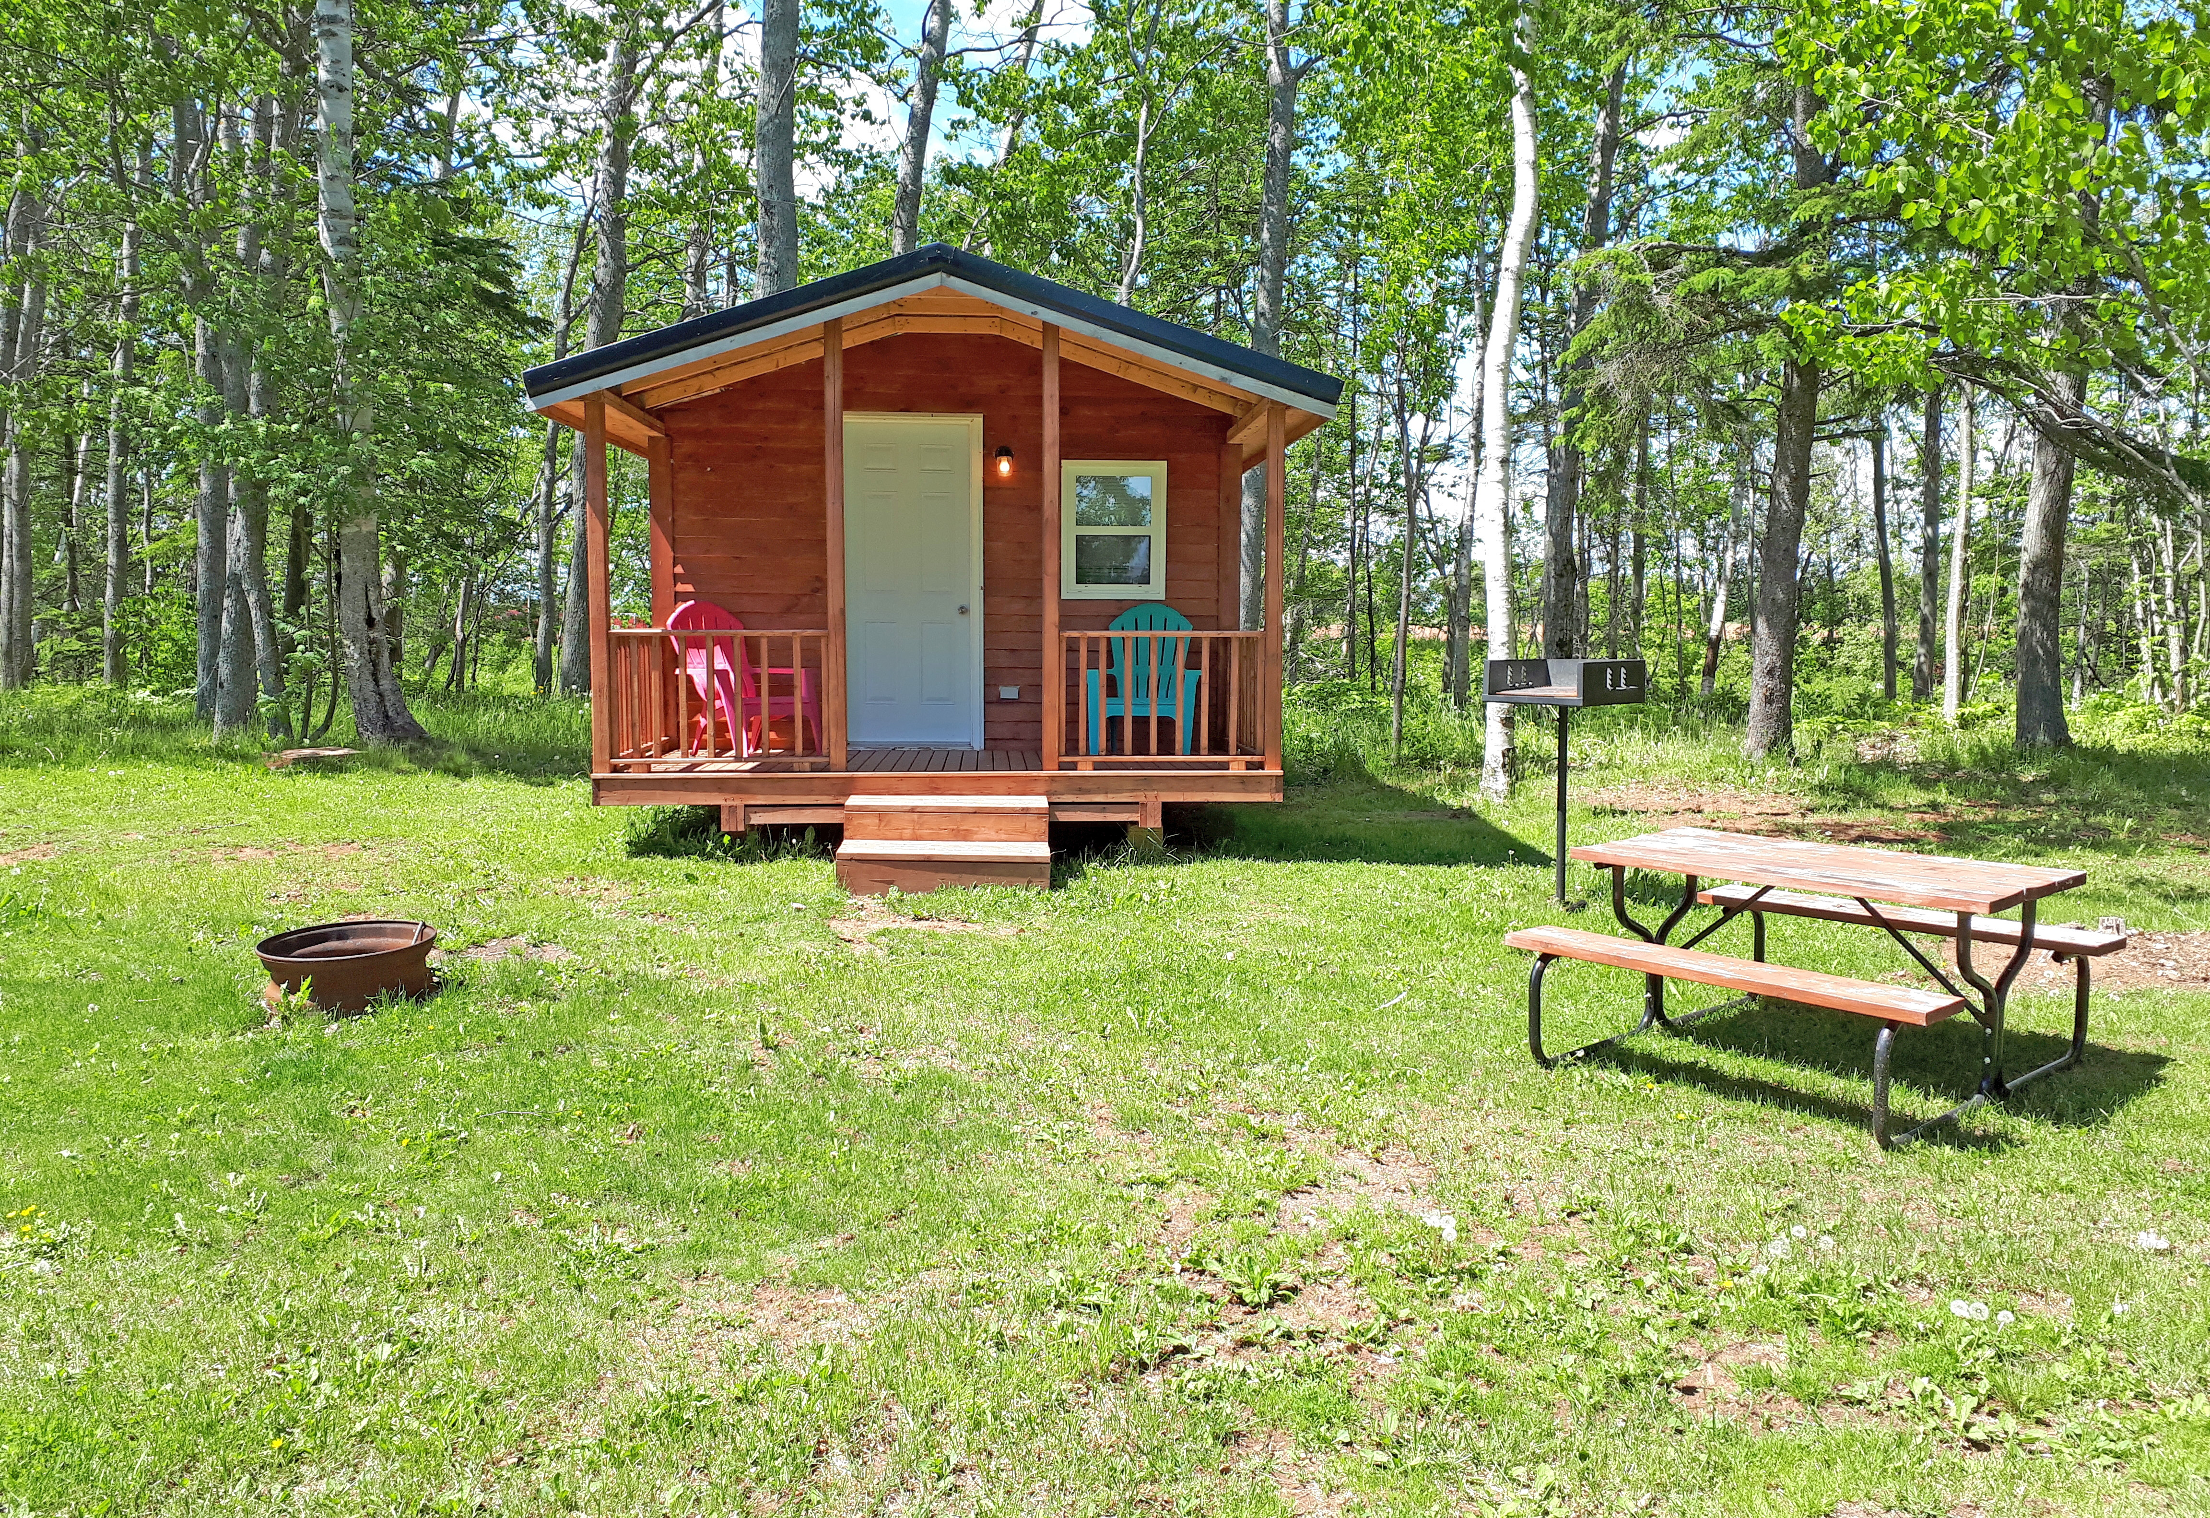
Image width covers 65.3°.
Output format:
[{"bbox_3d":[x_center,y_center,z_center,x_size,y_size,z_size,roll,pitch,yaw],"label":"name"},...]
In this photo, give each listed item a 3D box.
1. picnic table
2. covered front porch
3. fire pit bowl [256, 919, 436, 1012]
[{"bbox_3d":[2.541,0.731,6.189,1.574,0.740,1.510,-4,6,-41],"label":"picnic table"},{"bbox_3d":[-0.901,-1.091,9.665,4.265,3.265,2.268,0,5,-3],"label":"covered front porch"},{"bbox_3d":[-2.836,0.792,6.471,0.620,0.220,0.620,0,5,0],"label":"fire pit bowl"}]

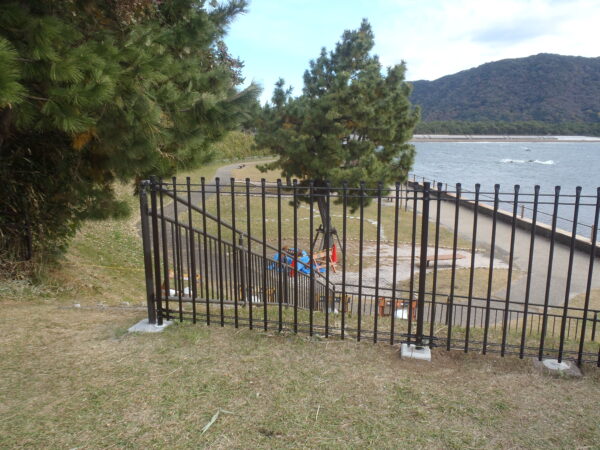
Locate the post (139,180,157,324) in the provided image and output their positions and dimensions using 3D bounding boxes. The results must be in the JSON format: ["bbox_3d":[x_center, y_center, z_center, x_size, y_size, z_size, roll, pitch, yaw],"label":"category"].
[{"bbox_3d":[-1.187,0.233,3.803,0.061,1.156,0.061,2,11,10],"label":"post"}]

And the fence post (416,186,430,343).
[{"bbox_3d":[0.871,0.297,3.419,0.047,1.192,0.047,2,11,10],"label":"fence post"}]

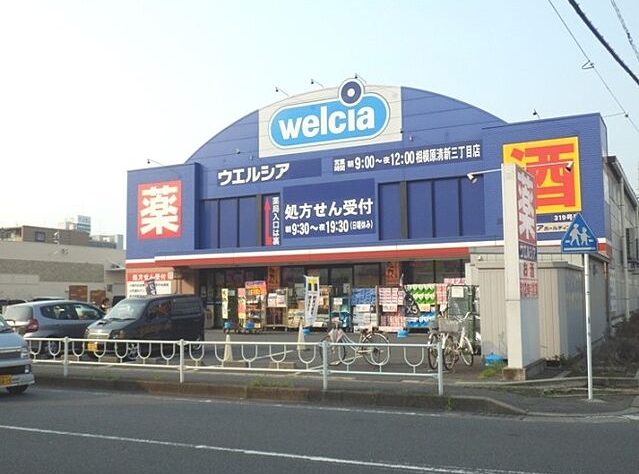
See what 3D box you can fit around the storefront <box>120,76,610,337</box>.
[{"bbox_3d":[0.457,-1.182,33.586,22.000,10.200,3.000,-3,-5,30],"label":"storefront"}]

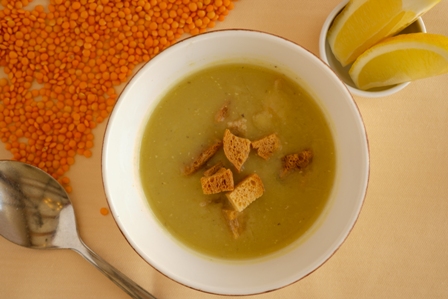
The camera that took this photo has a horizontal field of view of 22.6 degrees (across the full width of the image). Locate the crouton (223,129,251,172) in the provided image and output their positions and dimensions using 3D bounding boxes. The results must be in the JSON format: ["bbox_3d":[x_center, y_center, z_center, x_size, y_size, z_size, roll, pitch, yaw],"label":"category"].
[{"bbox_3d":[0.007,0.000,0.590,0.014,0.010,0.023,-17,87,1],"label":"crouton"}]

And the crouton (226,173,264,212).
[{"bbox_3d":[0.011,0.023,0.588,0.017,0.011,0.011,-31,99,-6],"label":"crouton"}]

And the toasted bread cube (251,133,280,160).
[{"bbox_3d":[0.022,-0.001,0.592,0.014,0.009,0.011,-22,87,1],"label":"toasted bread cube"}]

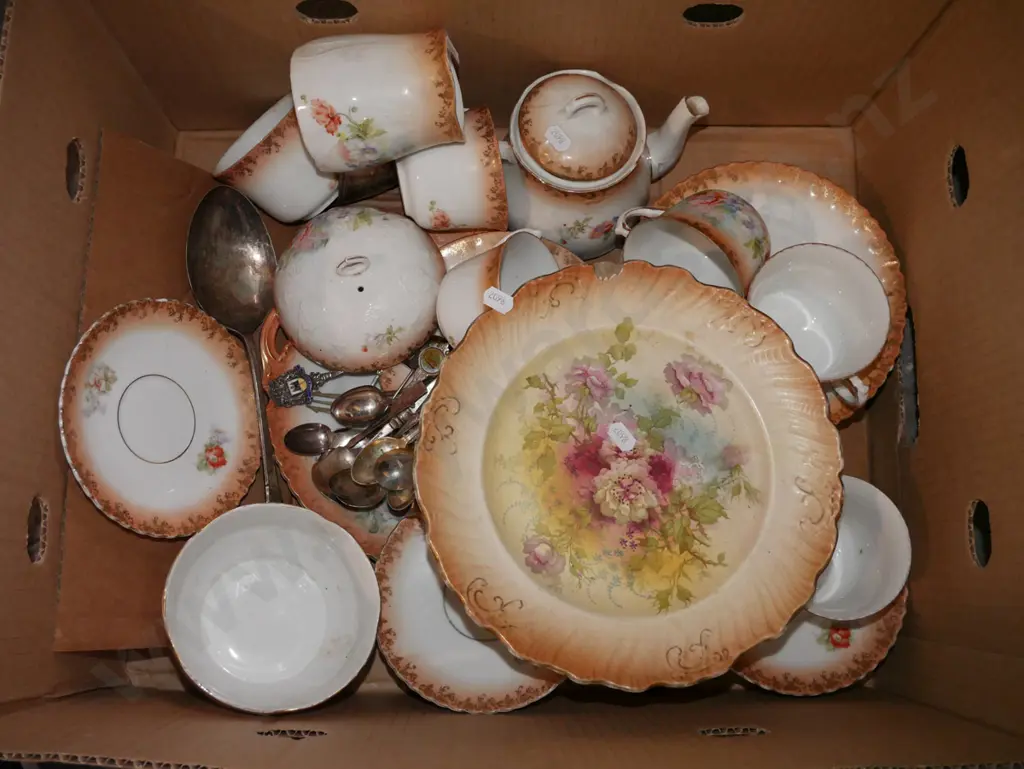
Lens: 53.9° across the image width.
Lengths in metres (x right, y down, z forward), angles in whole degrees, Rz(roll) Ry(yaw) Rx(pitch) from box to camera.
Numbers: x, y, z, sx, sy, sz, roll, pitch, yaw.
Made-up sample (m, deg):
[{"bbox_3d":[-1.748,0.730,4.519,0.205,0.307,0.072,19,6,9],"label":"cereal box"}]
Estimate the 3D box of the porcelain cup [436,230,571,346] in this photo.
[{"bbox_3d":[-0.012,-0.060,0.659,0.062,0.084,0.098,-5,50,28],"label":"porcelain cup"}]

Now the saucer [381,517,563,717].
[{"bbox_3d":[-0.017,0.136,0.632,0.136,0.023,0.136,0,79,-1],"label":"saucer"}]

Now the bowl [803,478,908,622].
[{"bbox_3d":[0.195,0.103,0.623,0.086,0.056,0.086,0,79,-1],"label":"bowl"}]

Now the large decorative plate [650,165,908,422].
[{"bbox_3d":[0.168,-0.056,0.672,0.184,0.024,0.184,0,79,-1],"label":"large decorative plate"}]

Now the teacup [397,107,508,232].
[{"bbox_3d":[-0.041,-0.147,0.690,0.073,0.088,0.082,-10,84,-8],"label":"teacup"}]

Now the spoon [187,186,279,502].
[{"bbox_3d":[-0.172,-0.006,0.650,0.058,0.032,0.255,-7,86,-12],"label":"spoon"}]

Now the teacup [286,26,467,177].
[{"bbox_3d":[-0.081,-0.172,0.612,0.099,0.087,0.081,-6,84,-1],"label":"teacup"}]

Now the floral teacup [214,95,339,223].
[{"bbox_3d":[-0.148,-0.148,0.685,0.086,0.084,0.070,-44,124,-1],"label":"floral teacup"}]

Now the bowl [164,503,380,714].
[{"bbox_3d":[-0.149,0.140,0.617,0.124,0.058,0.124,0,72,-18],"label":"bowl"}]

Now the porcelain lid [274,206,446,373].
[{"bbox_3d":[-0.100,-0.065,0.672,0.112,0.052,0.112,0,74,0],"label":"porcelain lid"}]

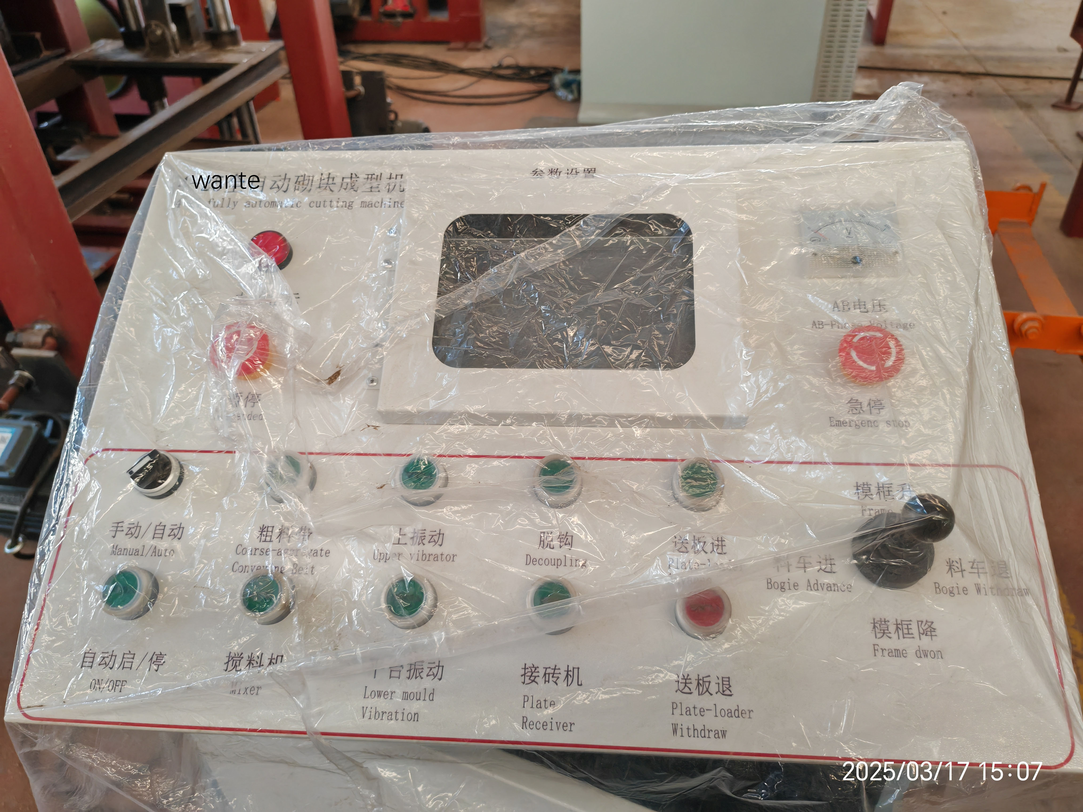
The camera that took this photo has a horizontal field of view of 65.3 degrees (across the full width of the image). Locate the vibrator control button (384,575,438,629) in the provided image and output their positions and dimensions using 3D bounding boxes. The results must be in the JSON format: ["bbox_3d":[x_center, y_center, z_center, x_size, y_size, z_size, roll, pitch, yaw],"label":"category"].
[{"bbox_3d":[-0.077,0.112,0.489,0.030,0.014,0.030,1,66,5],"label":"vibrator control button"}]

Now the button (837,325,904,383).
[{"bbox_3d":[0.193,-0.027,0.500,0.038,0.027,0.038,1,66,5],"label":"button"}]

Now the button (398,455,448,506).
[{"bbox_3d":[-0.073,0.045,0.519,0.030,0.014,0.030,1,66,5],"label":"button"}]

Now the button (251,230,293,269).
[{"bbox_3d":[-0.186,-0.108,0.576,0.029,0.013,0.029,1,66,5],"label":"button"}]

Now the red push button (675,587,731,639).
[{"bbox_3d":[0.087,0.109,0.454,0.030,0.014,0.030,1,66,5],"label":"red push button"}]

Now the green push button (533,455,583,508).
[{"bbox_3d":[0.010,0.045,0.512,0.030,0.014,0.030,1,66,5],"label":"green push button"}]

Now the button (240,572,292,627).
[{"bbox_3d":[-0.155,0.106,0.475,0.030,0.014,0.030,1,66,5],"label":"button"}]

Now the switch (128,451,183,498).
[{"bbox_3d":[-0.235,0.038,0.509,0.030,0.021,0.030,1,66,5],"label":"switch"}]

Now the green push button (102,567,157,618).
[{"bbox_3d":[-0.247,0.110,0.503,0.030,0.014,0.030,1,66,5],"label":"green push button"}]

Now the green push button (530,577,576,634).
[{"bbox_3d":[0.006,0.108,0.461,0.030,0.014,0.030,1,66,5],"label":"green push button"}]

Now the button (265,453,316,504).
[{"bbox_3d":[-0.153,0.042,0.505,0.030,0.014,0.030,1,66,5],"label":"button"}]

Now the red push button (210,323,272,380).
[{"bbox_3d":[-0.196,-0.034,0.555,0.039,0.029,0.039,1,66,5],"label":"red push button"}]

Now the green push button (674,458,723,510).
[{"bbox_3d":[0.094,0.046,0.505,0.030,0.014,0.030,1,66,5],"label":"green push button"}]

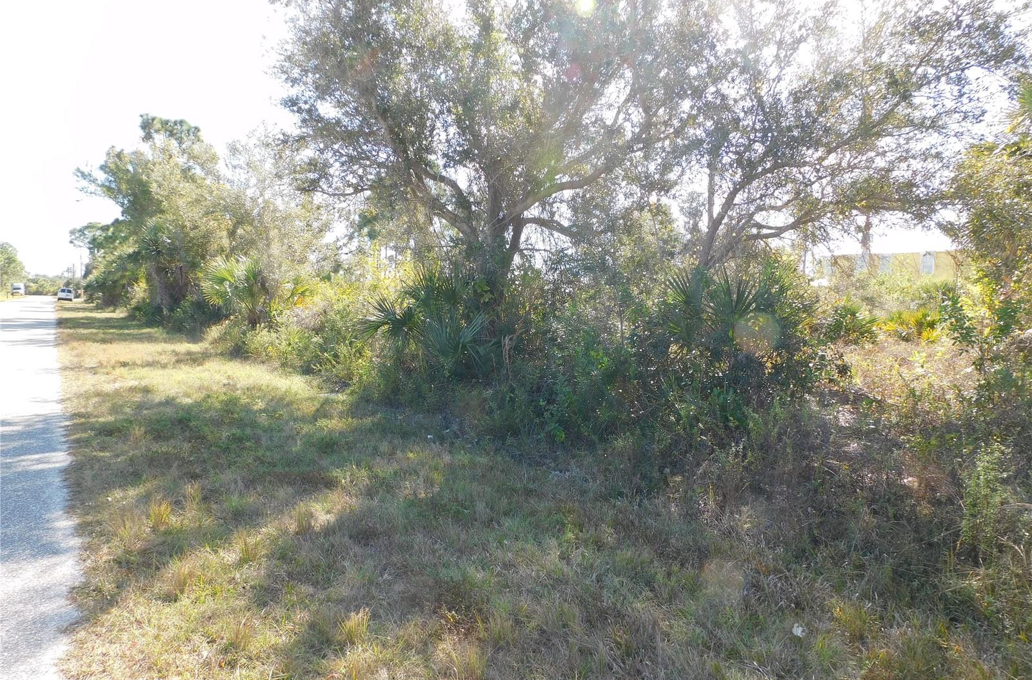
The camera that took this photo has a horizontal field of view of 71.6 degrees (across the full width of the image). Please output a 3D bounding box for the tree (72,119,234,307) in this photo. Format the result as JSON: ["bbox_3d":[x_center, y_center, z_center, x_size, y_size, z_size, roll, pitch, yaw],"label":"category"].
[{"bbox_3d":[-22.639,-7.900,45.000,9.300,12.300,8.500,-2,4,-26],"label":"tree"}]

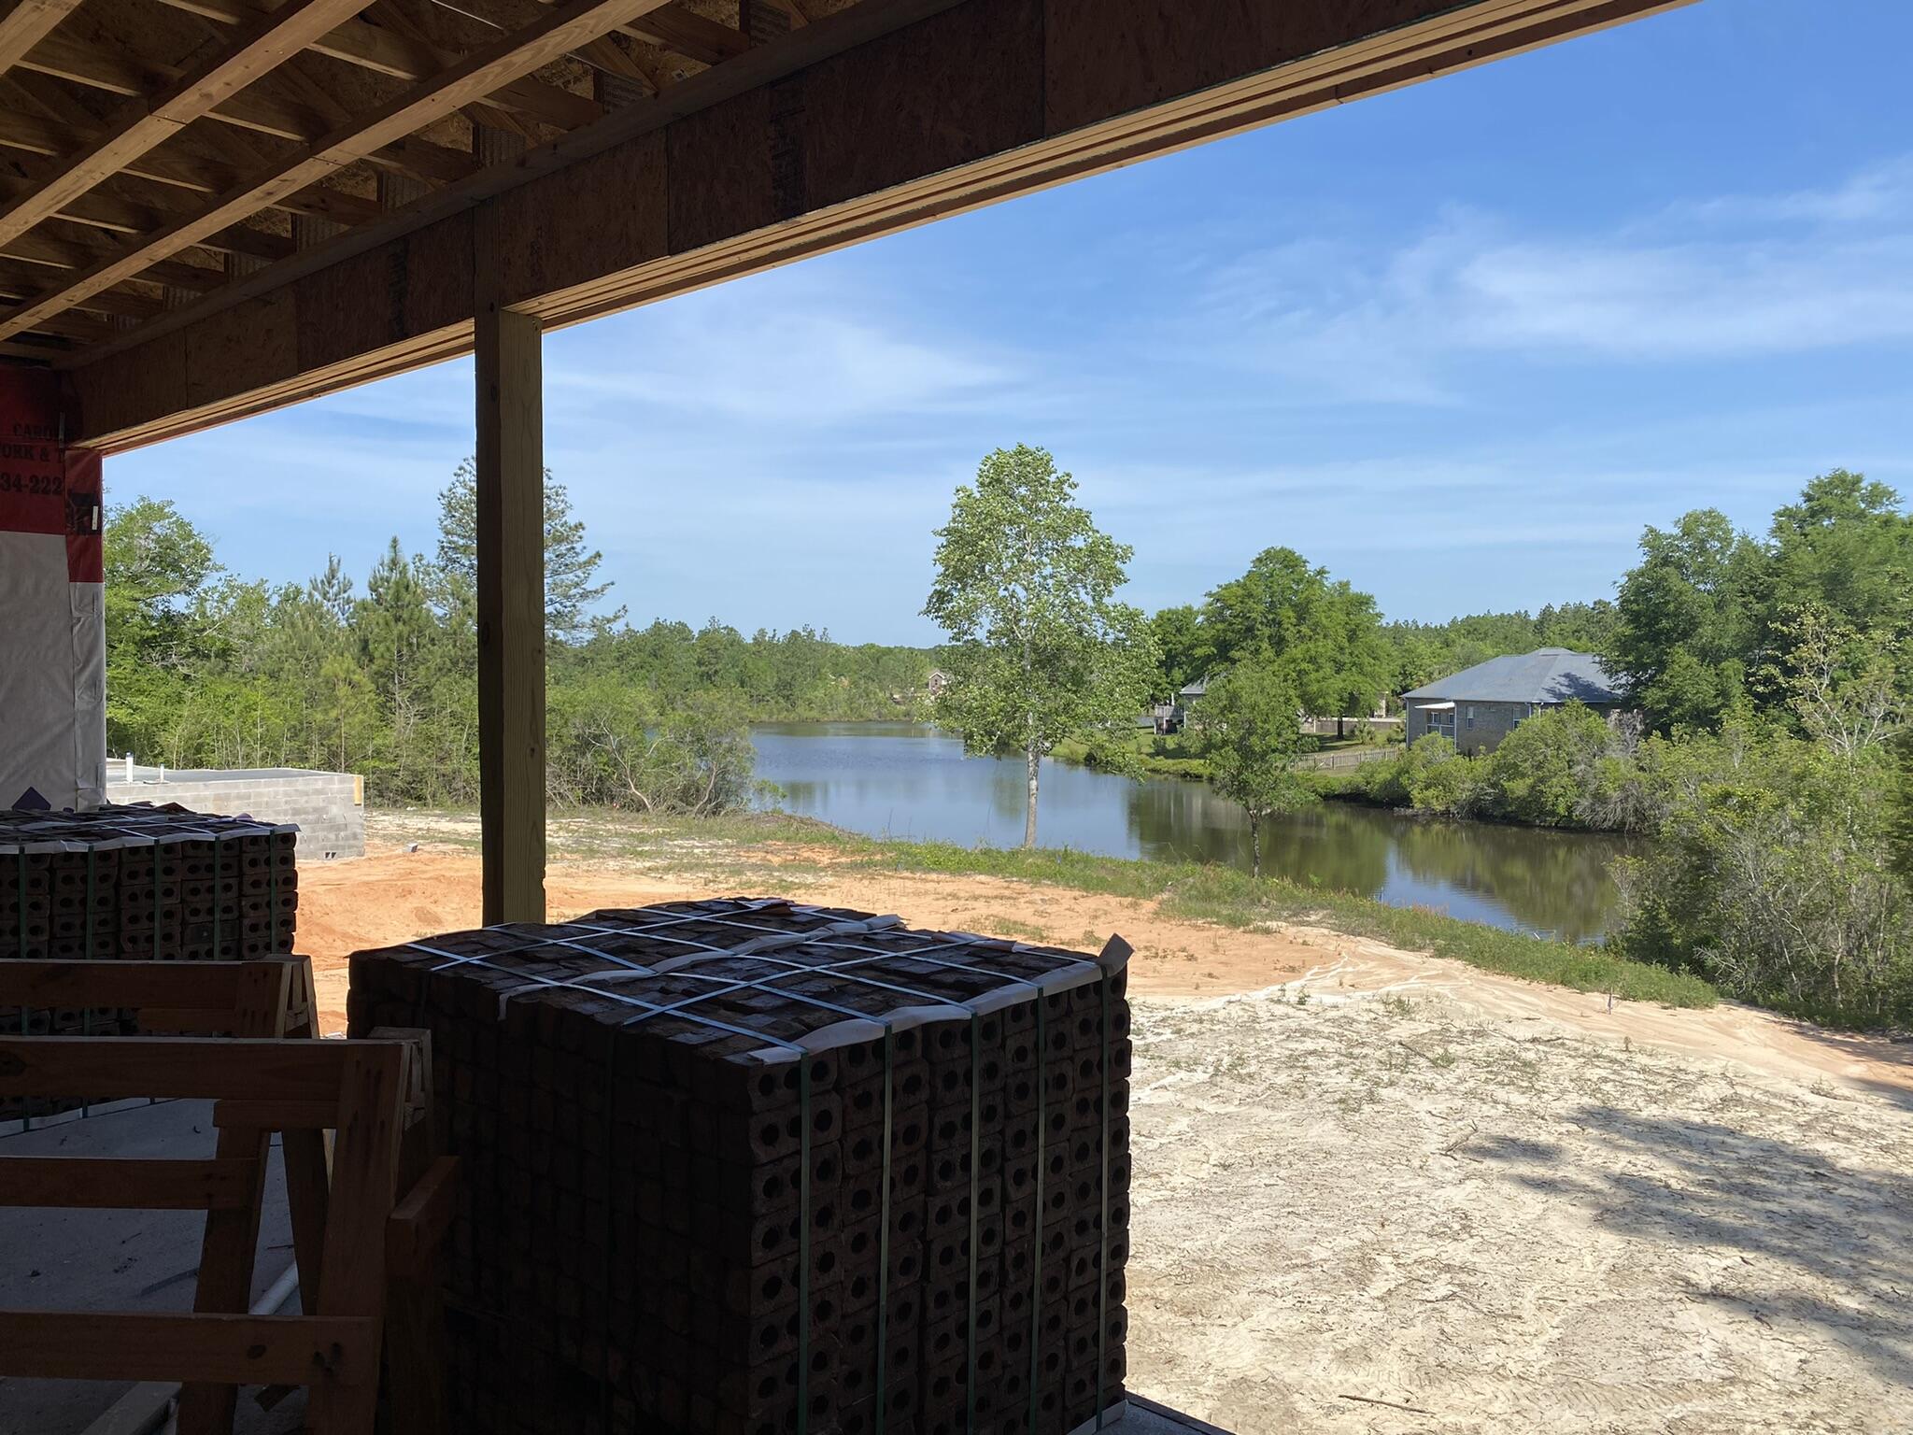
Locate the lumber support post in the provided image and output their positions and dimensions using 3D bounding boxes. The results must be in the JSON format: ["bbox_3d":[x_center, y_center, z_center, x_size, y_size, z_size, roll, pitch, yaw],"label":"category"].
[{"bbox_3d":[-1.357,-0.045,4.377,0.140,2.800,0.140,2,3,42],"label":"lumber support post"}]

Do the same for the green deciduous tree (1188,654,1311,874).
[{"bbox_3d":[5.912,0.965,29.000,2.443,4.495,2.443,1,2,12],"label":"green deciduous tree"}]

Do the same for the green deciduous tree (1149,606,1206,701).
[{"bbox_3d":[20.080,-4.665,130.000,6.490,11.358,6.490,0,2,9],"label":"green deciduous tree"}]

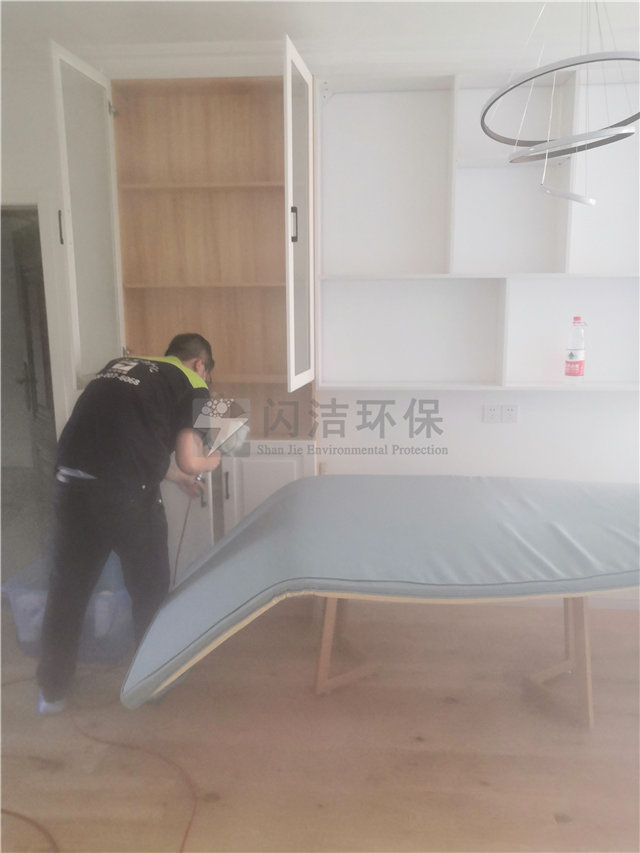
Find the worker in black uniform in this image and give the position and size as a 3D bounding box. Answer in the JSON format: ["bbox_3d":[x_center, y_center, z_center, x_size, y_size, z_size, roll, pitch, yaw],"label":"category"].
[{"bbox_3d":[-0.761,0.353,2.709,0.720,1.440,0.520,-8,13,-41],"label":"worker in black uniform"}]

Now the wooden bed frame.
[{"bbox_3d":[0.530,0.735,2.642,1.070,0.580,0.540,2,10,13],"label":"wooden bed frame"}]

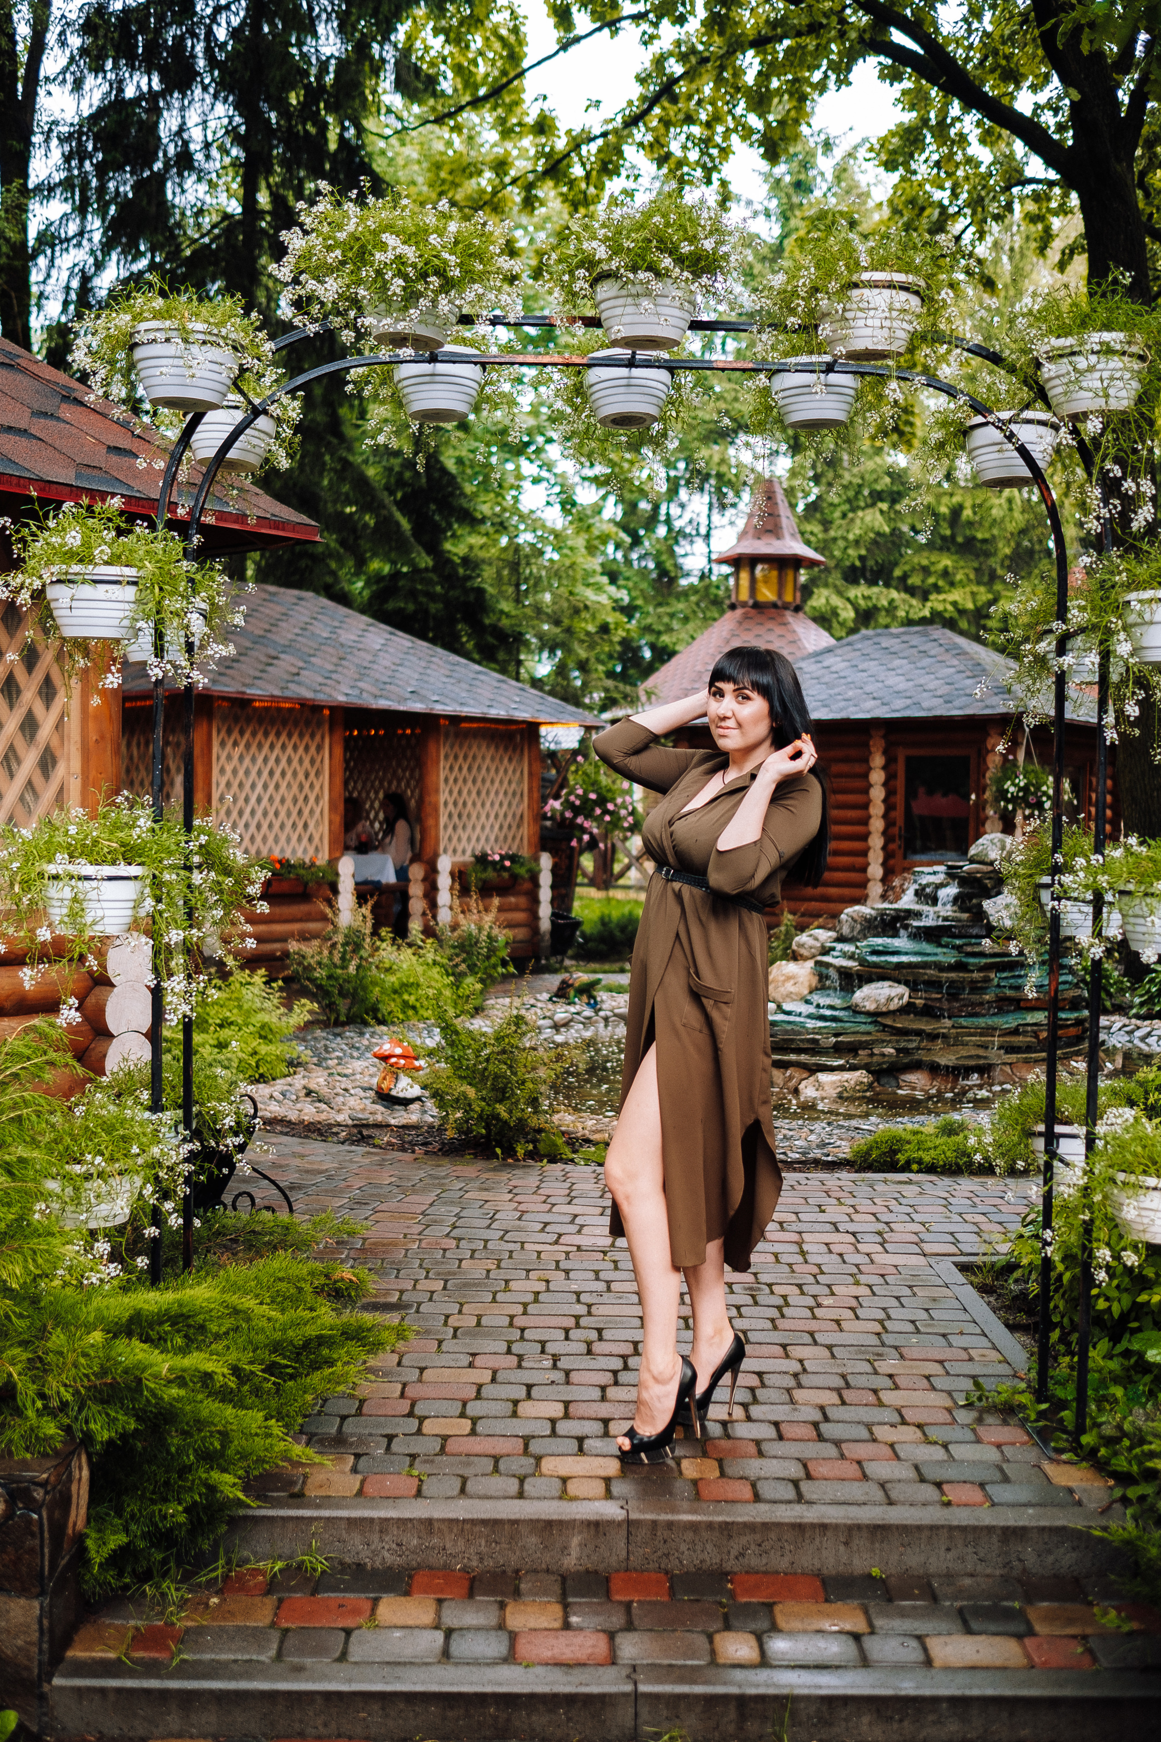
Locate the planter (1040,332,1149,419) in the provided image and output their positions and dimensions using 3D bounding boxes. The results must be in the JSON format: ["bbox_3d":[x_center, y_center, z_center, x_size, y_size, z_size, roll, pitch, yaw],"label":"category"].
[{"bbox_3d":[1.063,-1.020,3.515,0.217,0.137,0.217,1,1,1],"label":"planter"}]

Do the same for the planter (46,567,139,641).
[{"bbox_3d":[-1.056,-0.577,3.684,0.217,0.138,0.217,1,1,1],"label":"planter"}]

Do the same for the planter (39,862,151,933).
[{"bbox_3d":[-1.045,0.059,3.654,0.217,0.146,0.217,1,1,1],"label":"planter"}]

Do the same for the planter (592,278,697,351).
[{"bbox_3d":[0.134,-1.189,3.585,0.217,0.137,0.217,1,1,1],"label":"planter"}]

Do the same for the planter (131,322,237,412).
[{"bbox_3d":[-0.831,-1.054,3.565,0.217,0.137,0.217,1,1,1],"label":"planter"}]

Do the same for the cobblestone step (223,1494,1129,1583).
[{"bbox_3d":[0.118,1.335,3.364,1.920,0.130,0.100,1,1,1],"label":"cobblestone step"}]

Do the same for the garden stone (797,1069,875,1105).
[{"bbox_3d":[1.327,1.080,8.752,0.390,0.180,0.270,1,1,1],"label":"garden stone"}]

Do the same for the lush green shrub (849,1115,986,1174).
[{"bbox_3d":[1.394,1.104,6.985,0.600,0.200,0.460,1,1,1],"label":"lush green shrub"}]

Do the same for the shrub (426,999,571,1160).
[{"bbox_3d":[-0.363,0.865,7.387,0.660,0.630,0.600,1,1,1],"label":"shrub"}]

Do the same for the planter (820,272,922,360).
[{"bbox_3d":[0.612,-1.155,3.555,0.217,0.137,0.217,1,1,1],"label":"planter"}]

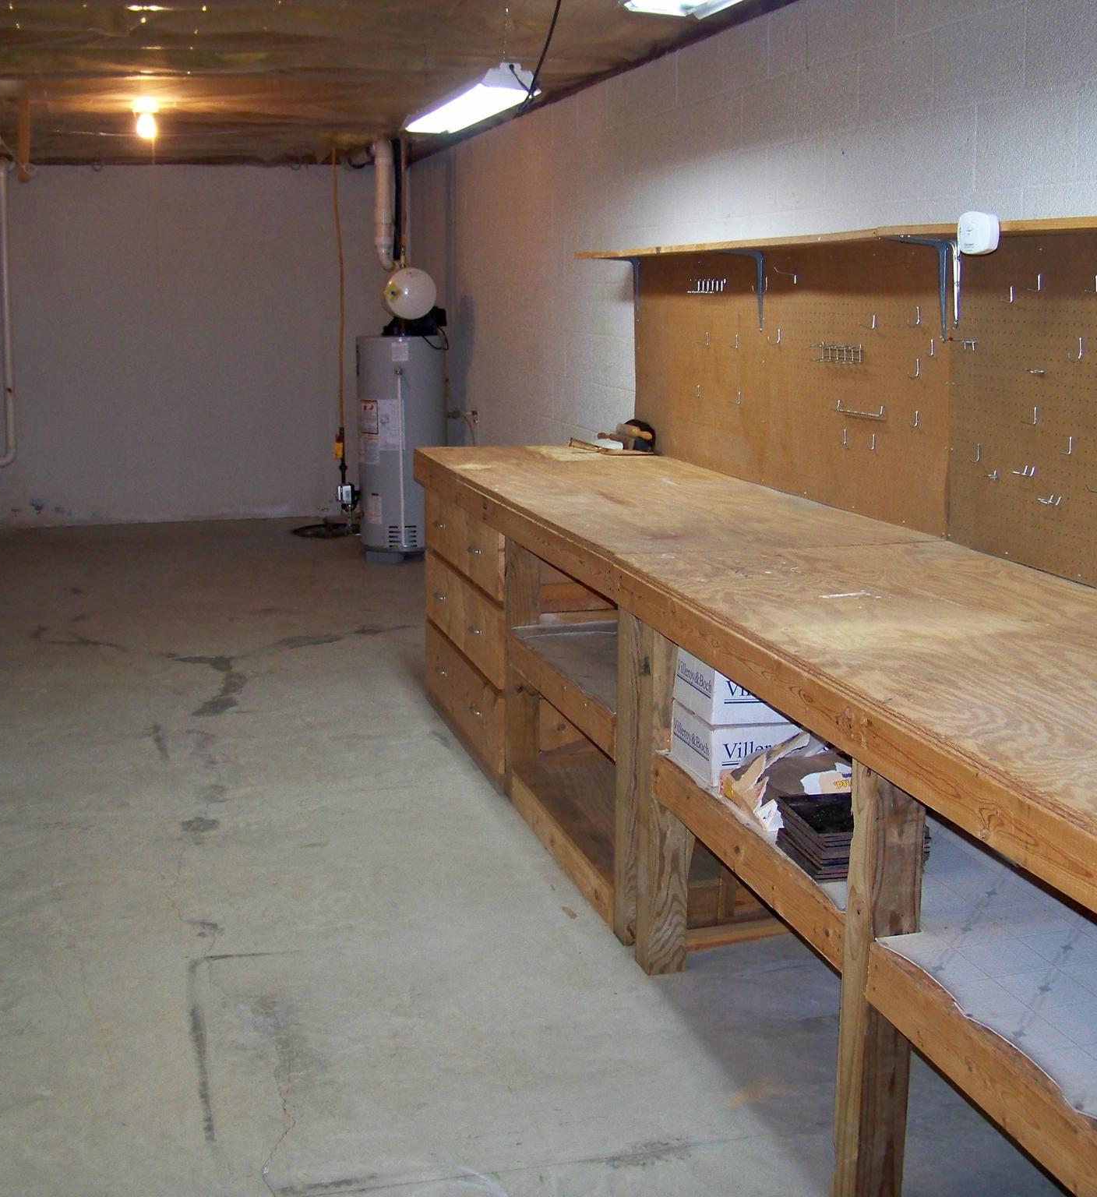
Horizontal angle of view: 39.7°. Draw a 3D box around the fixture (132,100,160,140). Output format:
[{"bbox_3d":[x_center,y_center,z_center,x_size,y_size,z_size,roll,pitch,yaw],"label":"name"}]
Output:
[{"bbox_3d":[-1.780,-2.115,6.713,0.115,0.165,0.115,-3,12,-16],"label":"fixture"}]

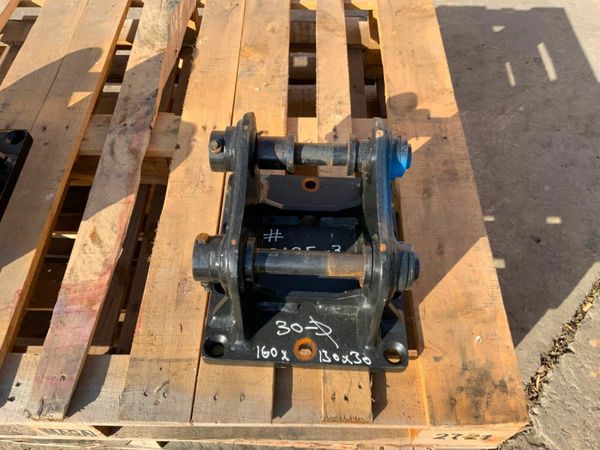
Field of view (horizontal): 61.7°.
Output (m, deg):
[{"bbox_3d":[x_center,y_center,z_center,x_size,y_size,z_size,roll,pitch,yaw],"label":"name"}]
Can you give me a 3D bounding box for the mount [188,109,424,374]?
[{"bbox_3d":[0.008,0.010,0.661,0.272,0.177,0.306,2,57,1],"label":"mount"}]

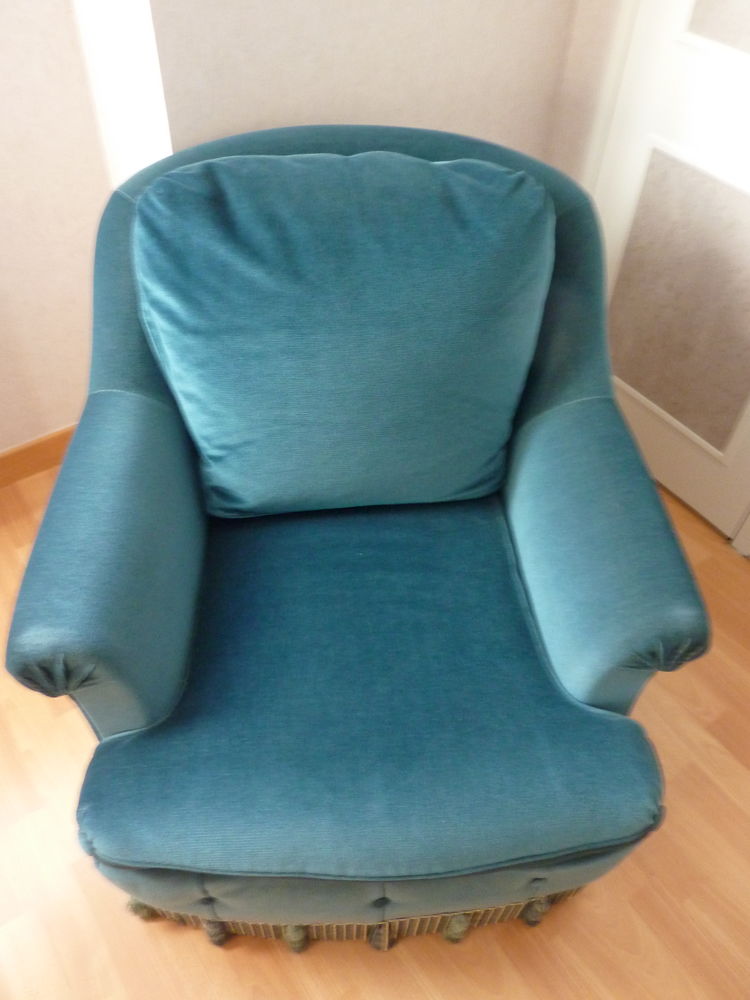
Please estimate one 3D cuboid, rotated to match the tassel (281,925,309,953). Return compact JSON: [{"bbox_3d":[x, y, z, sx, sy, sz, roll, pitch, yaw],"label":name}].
[{"bbox_3d":[-0.117,0.638,1.050,0.034,0.052,0.034,-1,46,-3],"label":"tassel"}]

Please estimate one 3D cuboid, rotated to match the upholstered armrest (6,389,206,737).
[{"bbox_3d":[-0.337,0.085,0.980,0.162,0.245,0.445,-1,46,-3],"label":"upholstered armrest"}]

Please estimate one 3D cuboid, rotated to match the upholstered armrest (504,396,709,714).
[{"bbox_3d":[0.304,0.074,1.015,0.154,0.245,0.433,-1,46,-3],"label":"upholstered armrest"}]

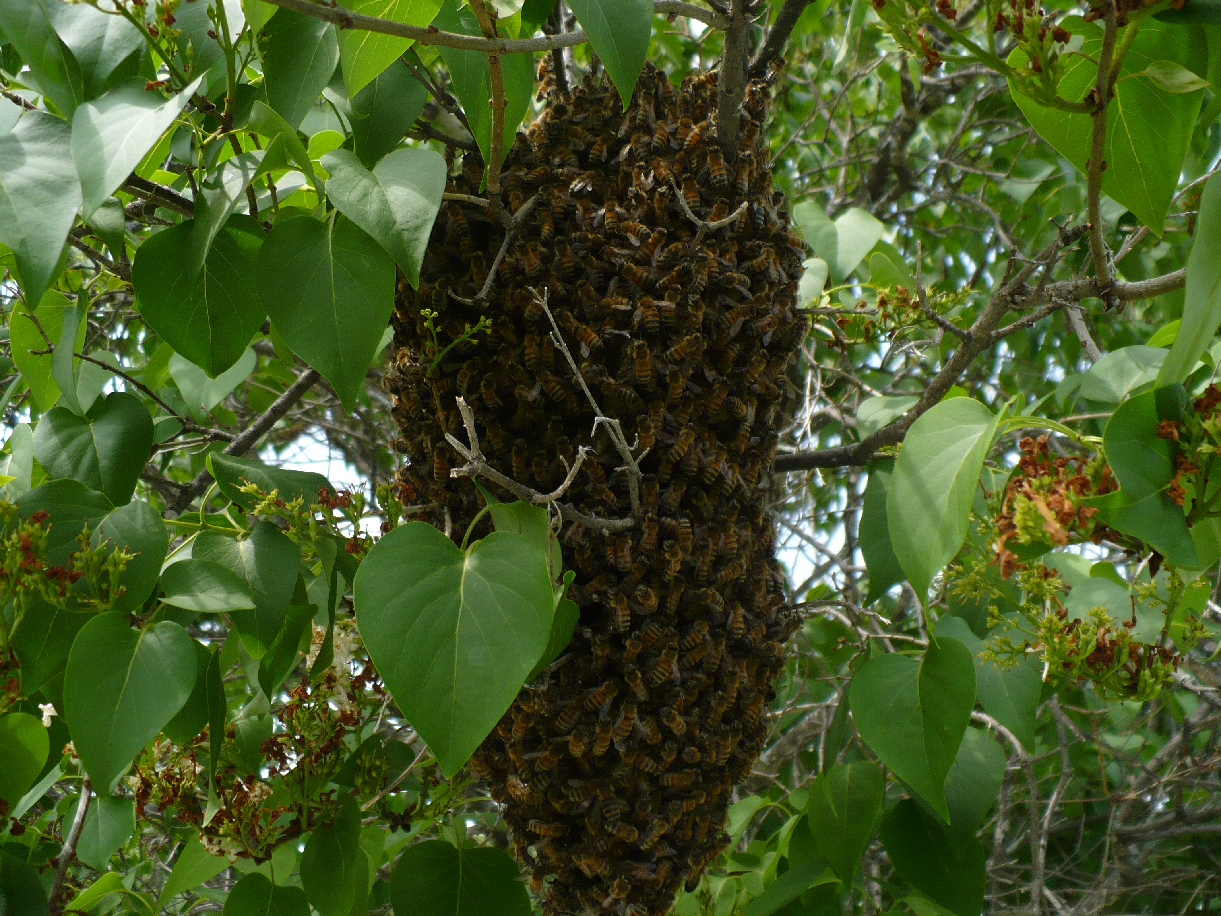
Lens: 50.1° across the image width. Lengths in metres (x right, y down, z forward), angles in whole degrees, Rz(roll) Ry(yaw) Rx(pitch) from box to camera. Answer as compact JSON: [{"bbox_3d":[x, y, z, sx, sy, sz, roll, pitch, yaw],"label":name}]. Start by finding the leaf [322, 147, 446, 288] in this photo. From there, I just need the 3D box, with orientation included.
[{"bbox_3d":[-0.072,-0.077,0.420,0.038,0.052,0.013,-14,-29,-11],"label":"leaf"}]

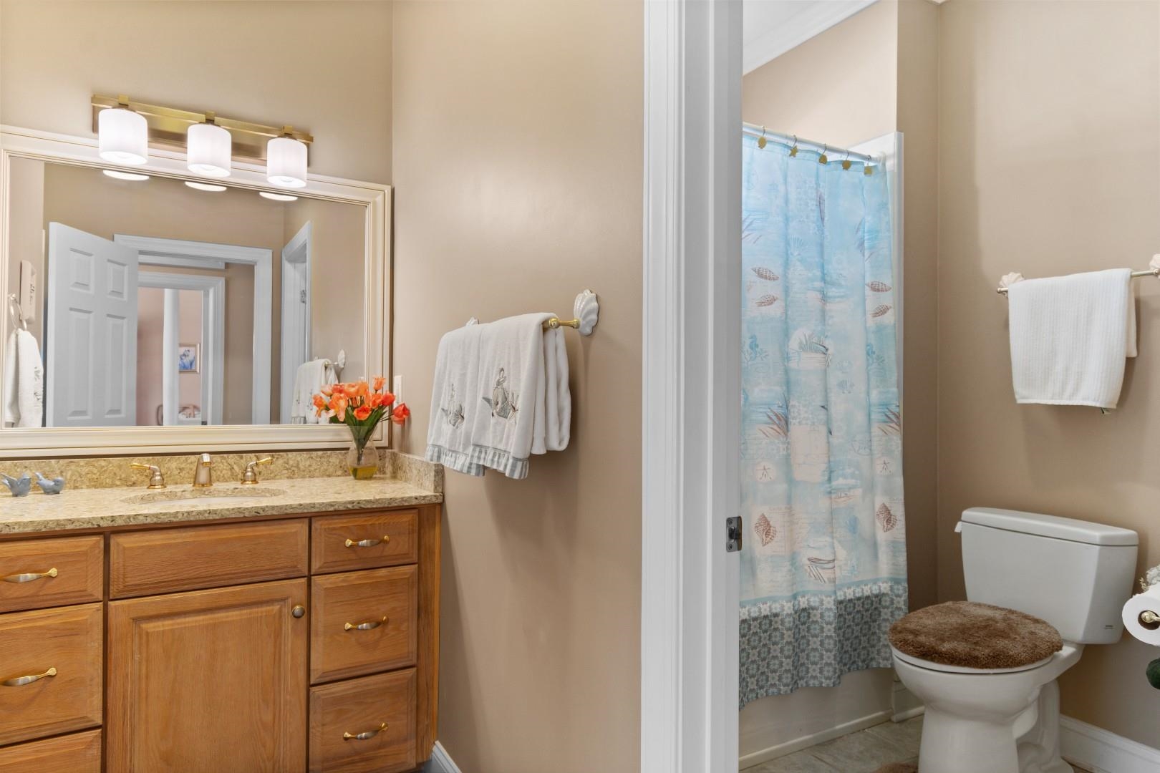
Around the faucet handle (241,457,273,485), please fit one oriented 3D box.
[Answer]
[{"bbox_3d":[-1.054,0.275,2.212,0.092,0.085,0.054,1,-1,-30],"label":"faucet handle"}]

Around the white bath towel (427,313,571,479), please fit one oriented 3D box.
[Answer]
[{"bbox_3d":[-0.194,0.021,1.474,0.120,0.318,0.560,1,-1,-30],"label":"white bath towel"}]

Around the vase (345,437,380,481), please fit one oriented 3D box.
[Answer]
[{"bbox_3d":[-0.756,0.231,2.360,0.106,0.180,0.106,1,-1,-30],"label":"vase"}]

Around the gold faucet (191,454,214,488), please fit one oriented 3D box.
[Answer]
[{"bbox_3d":[-1.165,0.259,2.096,0.054,0.113,0.145,1,-1,-30],"label":"gold faucet"}]

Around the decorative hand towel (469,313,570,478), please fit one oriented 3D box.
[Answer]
[{"bbox_3d":[-0.129,0.018,1.355,0.120,0.312,0.295,1,-1,-30],"label":"decorative hand towel"}]

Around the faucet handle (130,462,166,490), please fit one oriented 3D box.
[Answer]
[{"bbox_3d":[-1.317,0.271,2.067,0.092,0.086,0.054,1,-1,-30],"label":"faucet handle"}]

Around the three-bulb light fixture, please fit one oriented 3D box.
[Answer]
[{"bbox_3d":[-1.173,-0.771,2.145,0.610,0.188,0.168,1,-1,-30],"label":"three-bulb light fixture"}]

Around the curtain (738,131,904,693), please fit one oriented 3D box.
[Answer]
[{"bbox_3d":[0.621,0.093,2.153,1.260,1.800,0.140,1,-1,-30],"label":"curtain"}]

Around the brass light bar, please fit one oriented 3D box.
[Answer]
[{"bbox_3d":[-1.192,-0.812,2.180,0.613,0.108,0.090,1,-1,-30],"label":"brass light bar"}]

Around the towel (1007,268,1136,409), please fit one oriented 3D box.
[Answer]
[{"bbox_3d":[1.521,-0.141,2.116,0.090,0.410,0.345,1,-1,-30],"label":"towel"}]

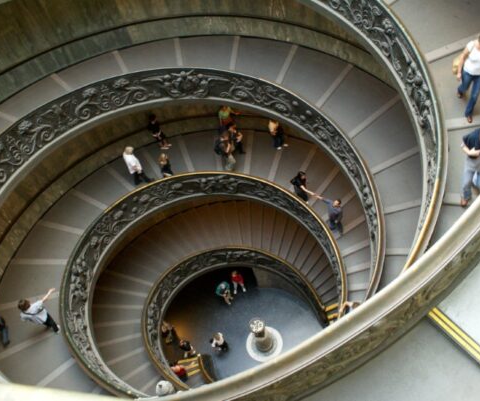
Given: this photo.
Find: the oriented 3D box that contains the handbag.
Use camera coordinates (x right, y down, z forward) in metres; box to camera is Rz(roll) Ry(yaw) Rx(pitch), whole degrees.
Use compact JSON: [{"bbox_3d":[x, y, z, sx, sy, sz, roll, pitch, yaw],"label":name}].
[{"bbox_3d":[4.027,-2.510,8.327,0.130,0.280,0.320,-4,54,11],"label":"handbag"}]

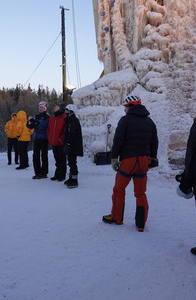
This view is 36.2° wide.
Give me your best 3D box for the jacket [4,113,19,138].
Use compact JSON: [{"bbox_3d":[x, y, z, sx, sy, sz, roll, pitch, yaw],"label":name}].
[{"bbox_3d":[-2.880,-0.816,10.200,0.560,0.860,0.360,-2,6,-21],"label":"jacket"}]

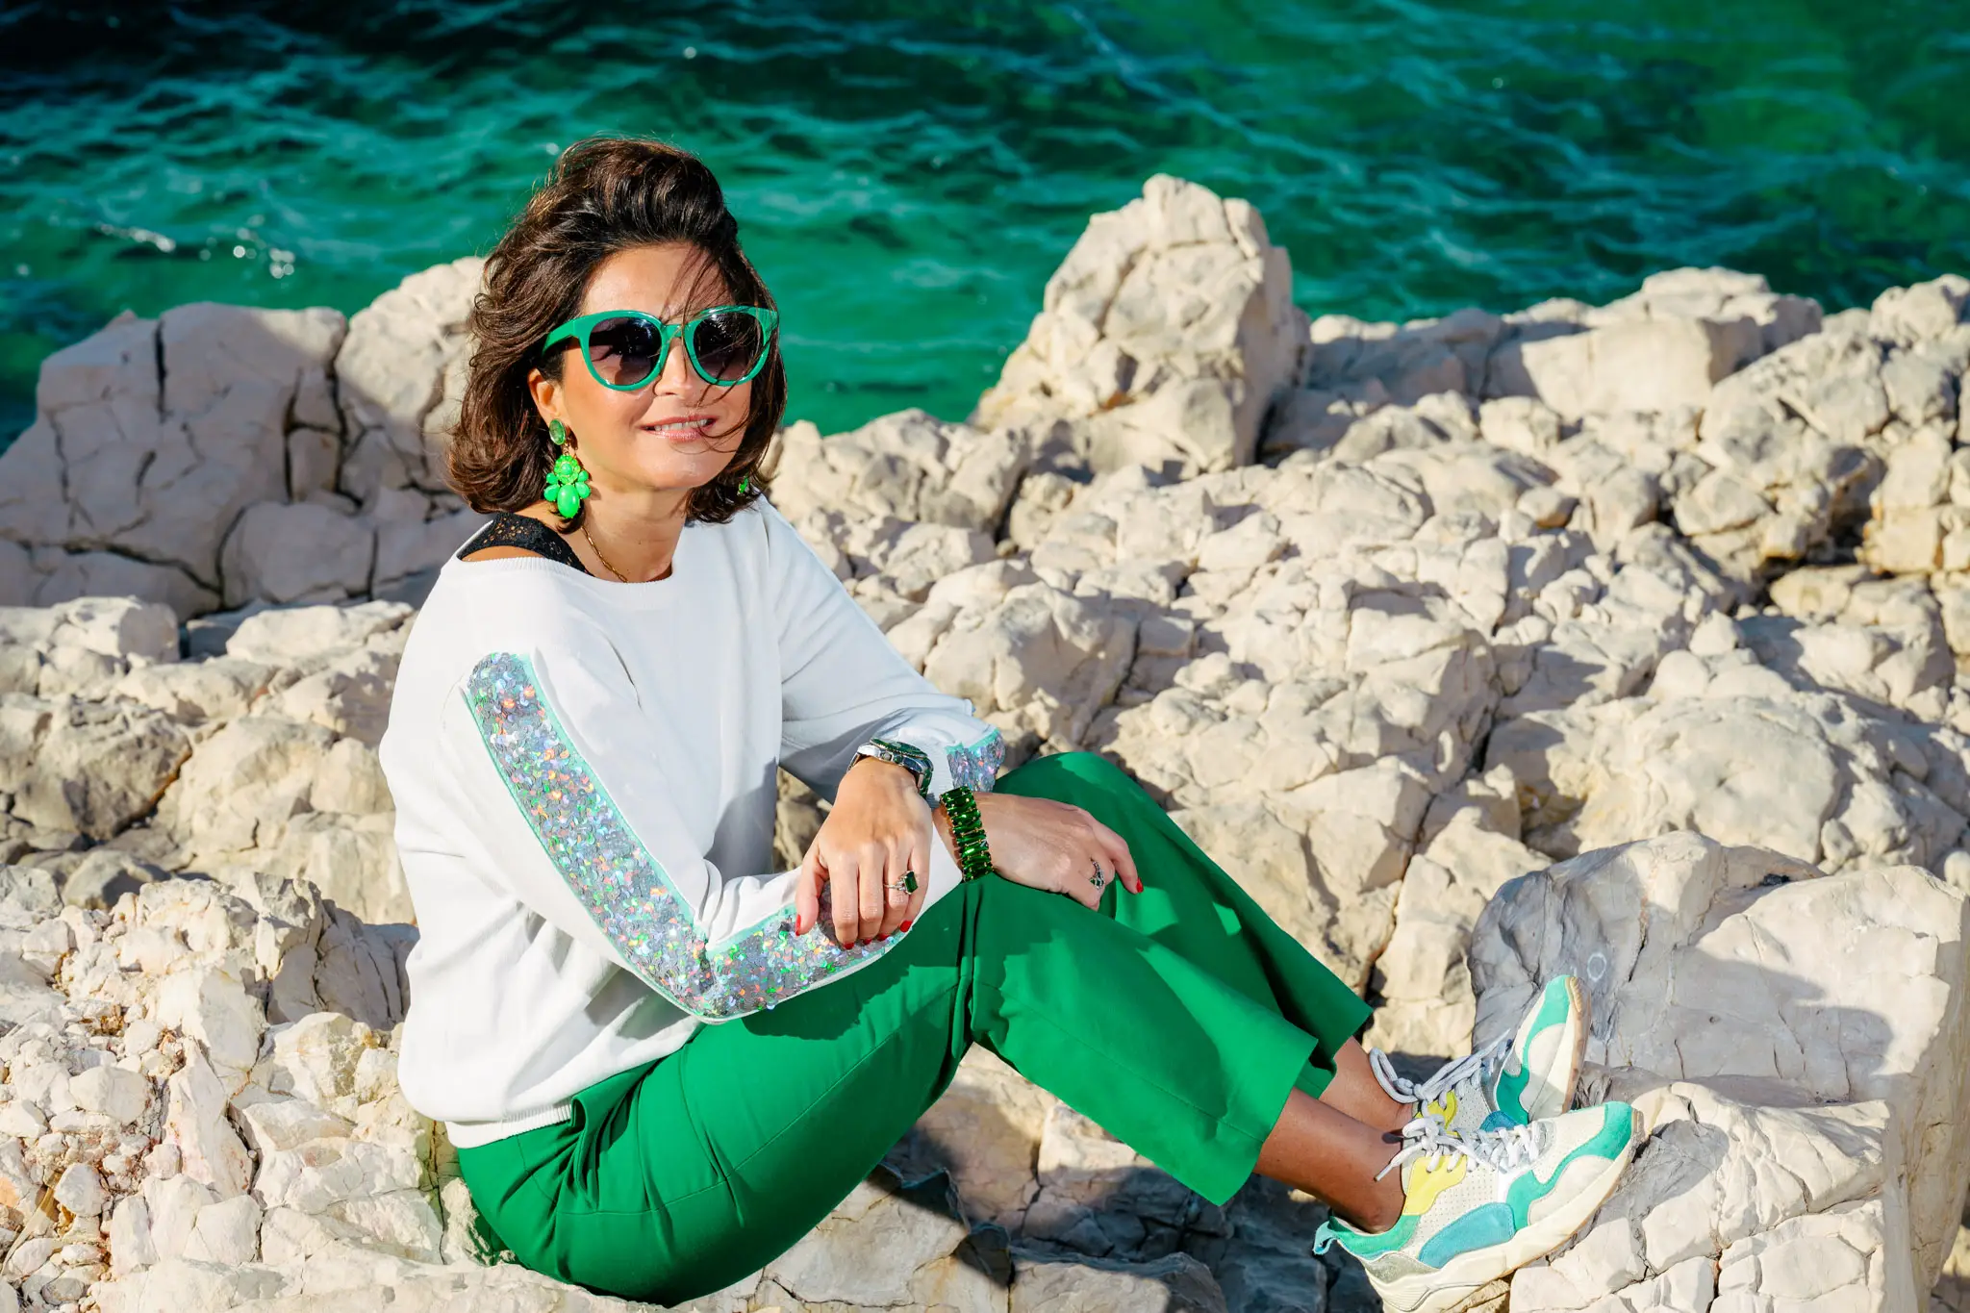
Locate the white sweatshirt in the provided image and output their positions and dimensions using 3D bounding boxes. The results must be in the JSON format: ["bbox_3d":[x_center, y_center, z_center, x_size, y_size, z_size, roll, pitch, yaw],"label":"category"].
[{"bbox_3d":[-0.194,0.111,3.990,0.430,0.430,0.460,11,18,38],"label":"white sweatshirt"}]

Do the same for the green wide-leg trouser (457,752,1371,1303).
[{"bbox_3d":[-0.051,0.262,3.980,0.670,0.380,0.400,9,17,33],"label":"green wide-leg trouser"}]

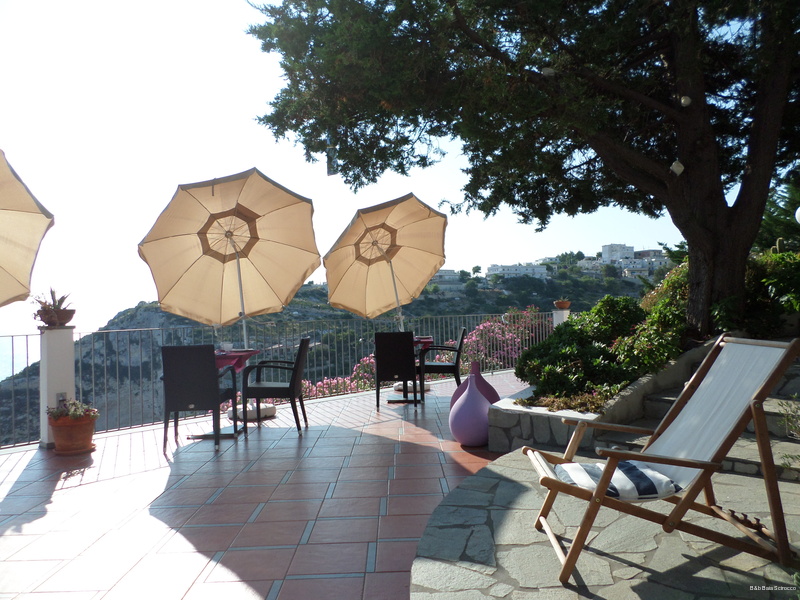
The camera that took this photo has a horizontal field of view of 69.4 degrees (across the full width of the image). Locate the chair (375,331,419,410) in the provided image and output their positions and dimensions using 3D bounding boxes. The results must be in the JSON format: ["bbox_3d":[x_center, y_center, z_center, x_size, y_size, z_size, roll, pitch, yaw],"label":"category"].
[{"bbox_3d":[-0.008,0.812,6.723,0.555,0.885,0.560,-1,-1,5],"label":"chair"}]

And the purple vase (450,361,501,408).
[{"bbox_3d":[0.717,0.891,5.313,0.475,0.650,0.475,-1,-1,0],"label":"purple vase"}]

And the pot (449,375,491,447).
[{"bbox_3d":[0.633,0.916,4.848,0.395,0.585,0.395,-1,-1,0],"label":"pot"}]

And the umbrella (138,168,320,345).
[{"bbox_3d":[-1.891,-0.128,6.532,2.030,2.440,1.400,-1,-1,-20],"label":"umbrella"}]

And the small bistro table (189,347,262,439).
[{"bbox_3d":[-1.747,0.897,5.554,0.700,0.750,0.700,-1,-1,-2],"label":"small bistro table"}]

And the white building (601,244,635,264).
[{"bbox_3d":[143.800,-29.924,380.000,16.500,12.500,12.000,-1,-1,-2],"label":"white building"}]

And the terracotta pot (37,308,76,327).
[{"bbox_3d":[-3.095,0.167,5.225,0.297,0.150,0.297,-1,-1,-30],"label":"terracotta pot"}]

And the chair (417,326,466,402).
[{"bbox_3d":[0.539,0.811,7.324,0.560,0.885,0.555,-1,-1,-2],"label":"chair"}]

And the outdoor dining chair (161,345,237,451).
[{"bbox_3d":[-1.752,0.820,5.030,0.555,0.885,0.560,-1,-1,-5],"label":"outdoor dining chair"}]

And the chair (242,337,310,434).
[{"bbox_3d":[-1.160,0.816,5.529,0.560,0.885,0.555,-1,-1,1],"label":"chair"}]

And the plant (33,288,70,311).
[{"bbox_3d":[-3.153,-0.006,5.228,0.310,0.210,0.280,-1,-1,-30],"label":"plant"}]

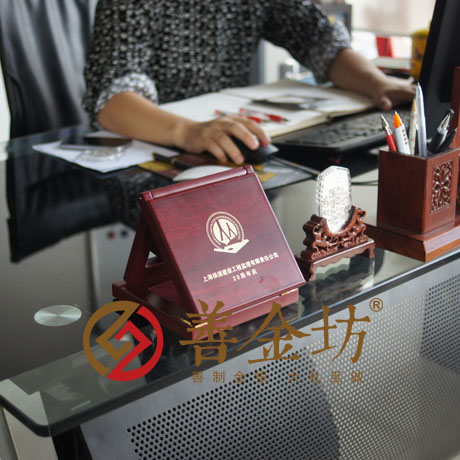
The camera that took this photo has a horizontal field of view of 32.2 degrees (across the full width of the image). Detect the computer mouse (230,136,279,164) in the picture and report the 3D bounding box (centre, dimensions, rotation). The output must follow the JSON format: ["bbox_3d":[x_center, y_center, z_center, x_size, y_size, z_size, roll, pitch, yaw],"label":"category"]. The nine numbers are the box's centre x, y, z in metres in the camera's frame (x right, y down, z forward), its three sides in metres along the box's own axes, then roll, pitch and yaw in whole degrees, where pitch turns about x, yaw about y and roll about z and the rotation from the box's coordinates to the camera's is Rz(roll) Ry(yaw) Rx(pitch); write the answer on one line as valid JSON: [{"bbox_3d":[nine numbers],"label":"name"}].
[{"bbox_3d":[0.031,-0.151,1.441,0.104,0.037,0.062,13,25,33],"label":"computer mouse"}]

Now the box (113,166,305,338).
[{"bbox_3d":[-0.021,0.011,0.693,0.114,0.111,0.134,-16,24,-36],"label":"box"}]

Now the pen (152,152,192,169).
[{"bbox_3d":[-0.093,-0.118,1.392,0.011,0.011,0.128,-20,28,-41],"label":"pen"}]

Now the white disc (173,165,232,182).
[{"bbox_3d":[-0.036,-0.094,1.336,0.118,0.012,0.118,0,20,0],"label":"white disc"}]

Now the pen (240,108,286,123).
[{"bbox_3d":[0.070,-0.240,1.673,0.011,0.011,0.142,-18,26,-37],"label":"pen"}]

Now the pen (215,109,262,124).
[{"bbox_3d":[0.020,-0.235,1.661,0.142,0.011,0.011,19,28,42],"label":"pen"}]

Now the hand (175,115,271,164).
[{"bbox_3d":[-0.013,-0.173,1.454,0.165,0.070,0.088,9,23,25],"label":"hand"}]

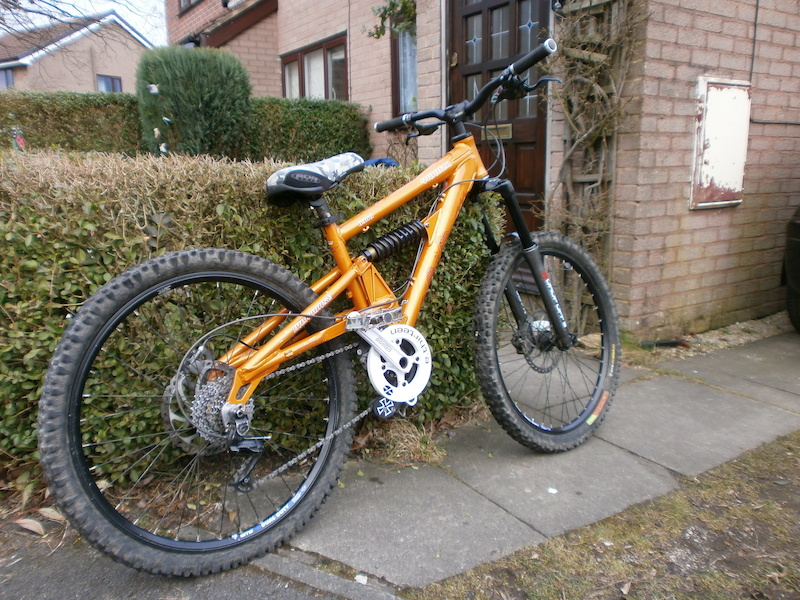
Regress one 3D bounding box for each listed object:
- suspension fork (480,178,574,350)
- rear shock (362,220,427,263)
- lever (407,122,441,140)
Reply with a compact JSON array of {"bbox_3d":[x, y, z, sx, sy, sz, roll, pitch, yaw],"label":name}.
[{"bbox_3d":[0.371,-0.087,1.876,0.085,0.560,0.175,-37,19,-33],"label":"suspension fork"},{"bbox_3d":[-0.012,-0.153,1.608,0.230,0.057,0.057,-33,15,-33],"label":"rear shock"},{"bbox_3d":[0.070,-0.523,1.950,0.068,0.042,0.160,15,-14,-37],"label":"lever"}]

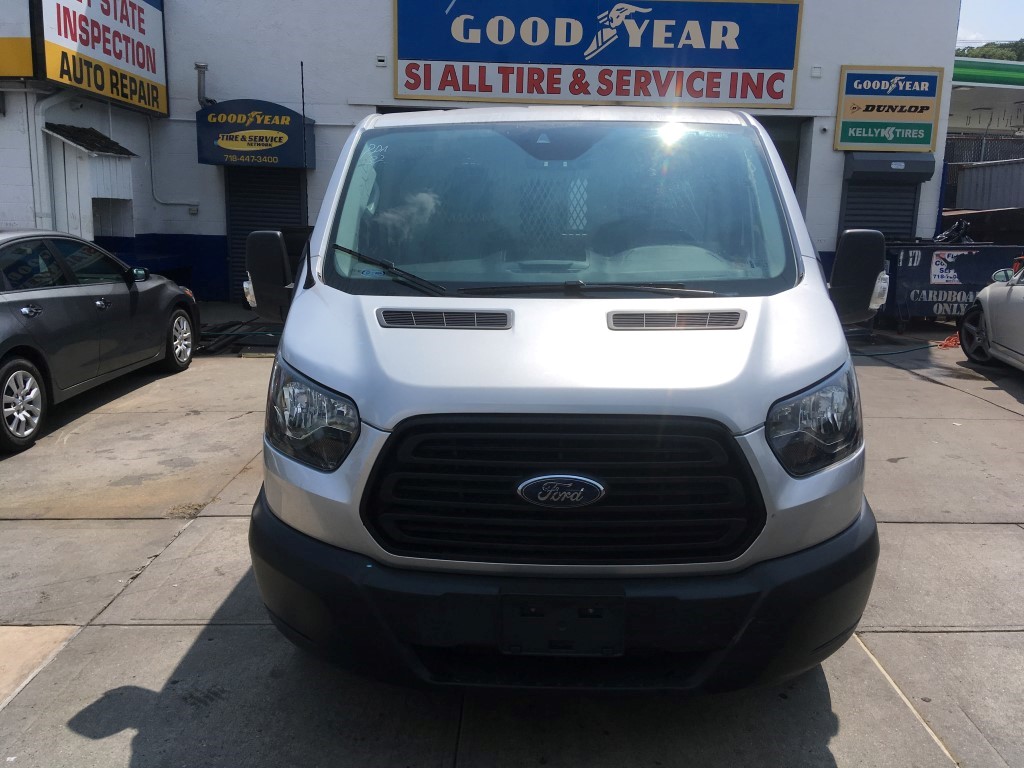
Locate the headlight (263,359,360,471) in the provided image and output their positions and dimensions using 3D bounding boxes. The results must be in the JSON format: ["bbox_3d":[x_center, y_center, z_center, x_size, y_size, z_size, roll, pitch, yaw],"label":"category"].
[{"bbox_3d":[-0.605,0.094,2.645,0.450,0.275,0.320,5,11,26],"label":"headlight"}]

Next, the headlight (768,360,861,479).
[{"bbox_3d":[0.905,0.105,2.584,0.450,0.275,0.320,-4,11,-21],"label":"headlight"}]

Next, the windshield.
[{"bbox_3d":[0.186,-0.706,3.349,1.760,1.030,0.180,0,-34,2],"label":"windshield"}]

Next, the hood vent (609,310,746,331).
[{"bbox_3d":[0.557,-0.211,2.839,0.460,0.040,0.130,0,30,2],"label":"hood vent"}]

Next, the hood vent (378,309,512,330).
[{"bbox_3d":[-0.233,-0.217,2.871,0.460,0.040,0.130,0,30,2],"label":"hood vent"}]

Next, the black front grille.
[{"bbox_3d":[0.137,0.277,2.314,1.120,0.400,0.160,0,2,2],"label":"black front grille"}]

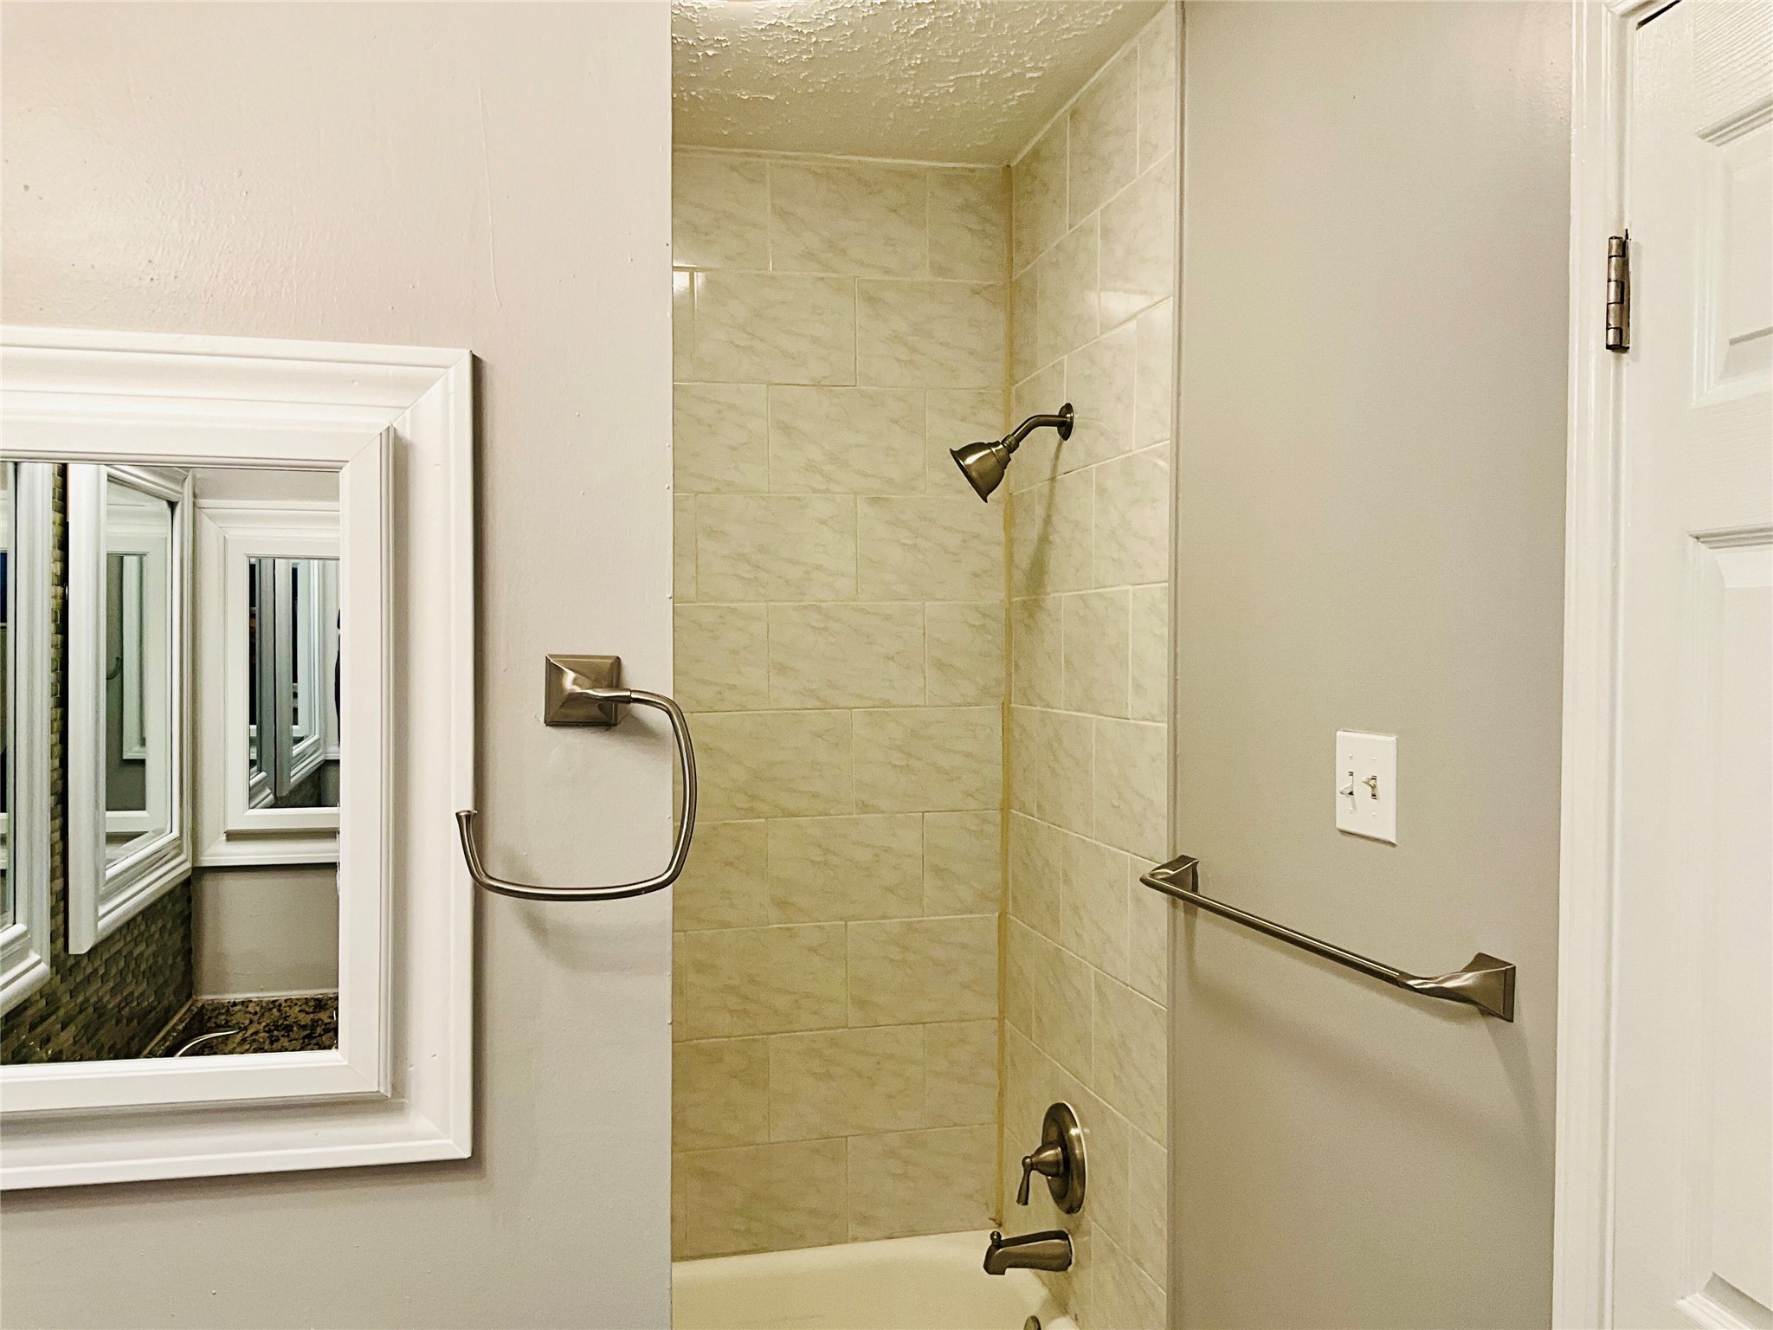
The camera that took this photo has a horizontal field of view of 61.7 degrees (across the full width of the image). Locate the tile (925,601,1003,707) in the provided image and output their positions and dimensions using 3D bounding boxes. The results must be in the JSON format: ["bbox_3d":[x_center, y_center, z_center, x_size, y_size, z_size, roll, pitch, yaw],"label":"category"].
[{"bbox_3d":[0.155,-0.021,2.881,0.159,0.200,0.010,0,1,-14],"label":"tile"}]

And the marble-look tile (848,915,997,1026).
[{"bbox_3d":[0.071,0.592,2.858,0.294,0.200,0.010,0,1,-13],"label":"marble-look tile"}]

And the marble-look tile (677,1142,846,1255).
[{"bbox_3d":[-0.223,1.001,2.796,0.306,0.202,0.010,0,1,-13],"label":"marble-look tile"}]

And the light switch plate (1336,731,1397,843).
[{"bbox_3d":[0.522,0.132,1.619,0.012,0.114,0.117,0,1,-13],"label":"light switch plate"}]

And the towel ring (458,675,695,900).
[{"bbox_3d":[-0.227,0.084,1.094,0.169,0.171,0.068,0,1,-14],"label":"towel ring"}]

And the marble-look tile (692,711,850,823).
[{"bbox_3d":[-0.210,0.186,2.787,0.298,0.200,0.010,0,1,-13],"label":"marble-look tile"}]

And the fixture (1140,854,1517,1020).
[{"bbox_3d":[0.459,0.297,1.722,0.080,0.053,0.735,0,1,-13],"label":"fixture"}]

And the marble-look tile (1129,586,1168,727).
[{"bbox_3d":[0.391,-0.015,2.189,0.010,0.202,0.135,0,1,-13],"label":"marble-look tile"}]

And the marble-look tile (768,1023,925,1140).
[{"bbox_3d":[-0.074,0.801,2.856,0.304,0.203,0.012,0,1,-15],"label":"marble-look tile"}]

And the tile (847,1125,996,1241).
[{"bbox_3d":[0.069,0.999,2.864,0.292,0.200,0.010,0,1,-13],"label":"tile"}]

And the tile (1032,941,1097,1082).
[{"bbox_3d":[0.307,0.589,2.559,0.010,0.200,0.303,0,1,-13],"label":"tile"}]

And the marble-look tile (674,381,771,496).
[{"bbox_3d":[-0.368,-0.423,2.741,0.302,0.200,0.010,0,1,-13],"label":"marble-look tile"}]

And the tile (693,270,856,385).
[{"bbox_3d":[-0.208,-0.630,2.796,0.307,0.203,0.012,0,1,-15],"label":"tile"}]

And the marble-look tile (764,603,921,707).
[{"bbox_3d":[-0.073,-0.017,2.815,0.302,0.200,0.010,0,1,-13],"label":"marble-look tile"}]

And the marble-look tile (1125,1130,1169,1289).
[{"bbox_3d":[0.390,0.798,2.195,0.010,0.200,0.139,0,1,-13],"label":"marble-look tile"}]

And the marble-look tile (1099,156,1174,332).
[{"bbox_3d":[0.379,-0.627,2.245,0.010,0.202,0.294,0,1,-13],"label":"marble-look tile"}]

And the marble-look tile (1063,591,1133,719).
[{"bbox_3d":[0.346,-0.019,2.435,0.012,0.203,0.305,0,1,-13],"label":"marble-look tile"}]

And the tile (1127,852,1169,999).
[{"bbox_3d":[0.392,0.391,2.199,0.010,0.203,0.141,0,1,-13],"label":"tile"}]

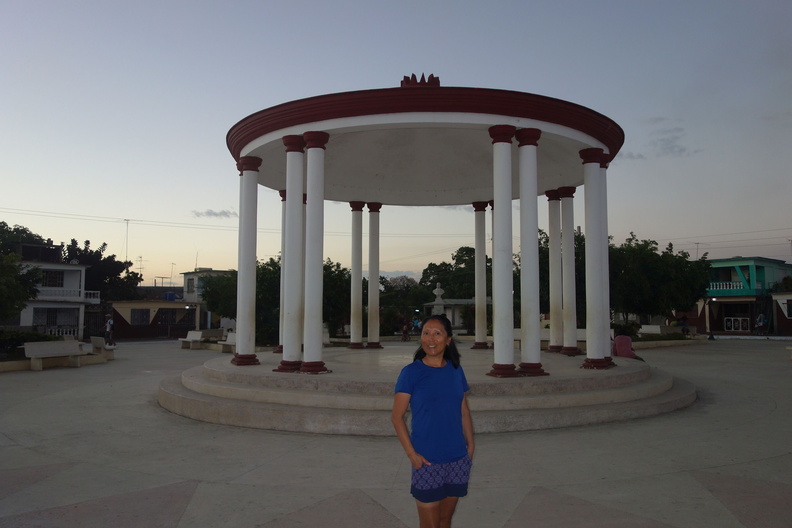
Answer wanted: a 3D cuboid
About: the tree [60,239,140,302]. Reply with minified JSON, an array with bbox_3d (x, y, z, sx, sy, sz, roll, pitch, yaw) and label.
[{"bbox_3d":[-23.856,1.850,49.999,7.000,7.600,6.500,0,-4,0],"label":"tree"}]

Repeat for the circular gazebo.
[{"bbox_3d":[0.615,-1.110,13.579,8.400,6.300,8.400,0,-4,0],"label":"circular gazebo"}]

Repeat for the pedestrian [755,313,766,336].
[{"bbox_3d":[25.431,4.184,42.811,0.400,1.620,0.500,4,-6,-41],"label":"pedestrian"}]

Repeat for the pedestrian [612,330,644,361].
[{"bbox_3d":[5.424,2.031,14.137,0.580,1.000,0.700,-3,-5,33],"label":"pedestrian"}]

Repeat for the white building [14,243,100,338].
[{"bbox_3d":[-23.405,1.783,40.577,6.500,6.400,5.600,-4,-6,44],"label":"white building"}]

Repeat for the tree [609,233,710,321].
[{"bbox_3d":[13.906,1.313,32.999,5.900,5.700,5.500,0,-4,0],"label":"tree"}]

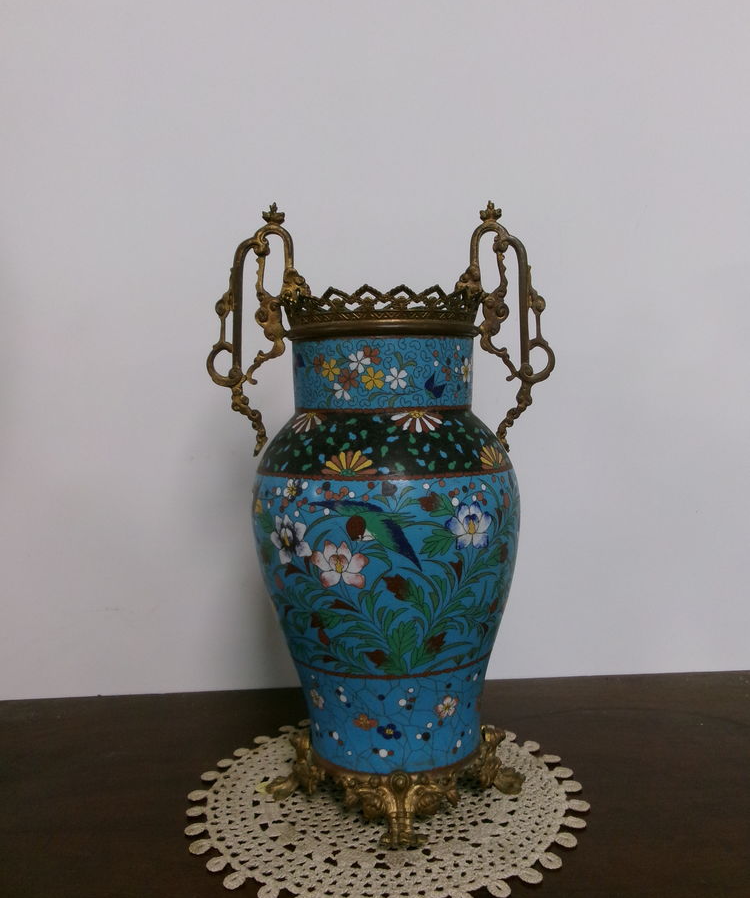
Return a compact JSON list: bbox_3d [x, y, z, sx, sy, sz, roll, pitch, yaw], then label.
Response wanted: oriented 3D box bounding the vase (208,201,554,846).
[{"bbox_3d":[0.009,0.036,0.576,0.243,0.416,0.190,-2,5,0],"label":"vase"}]

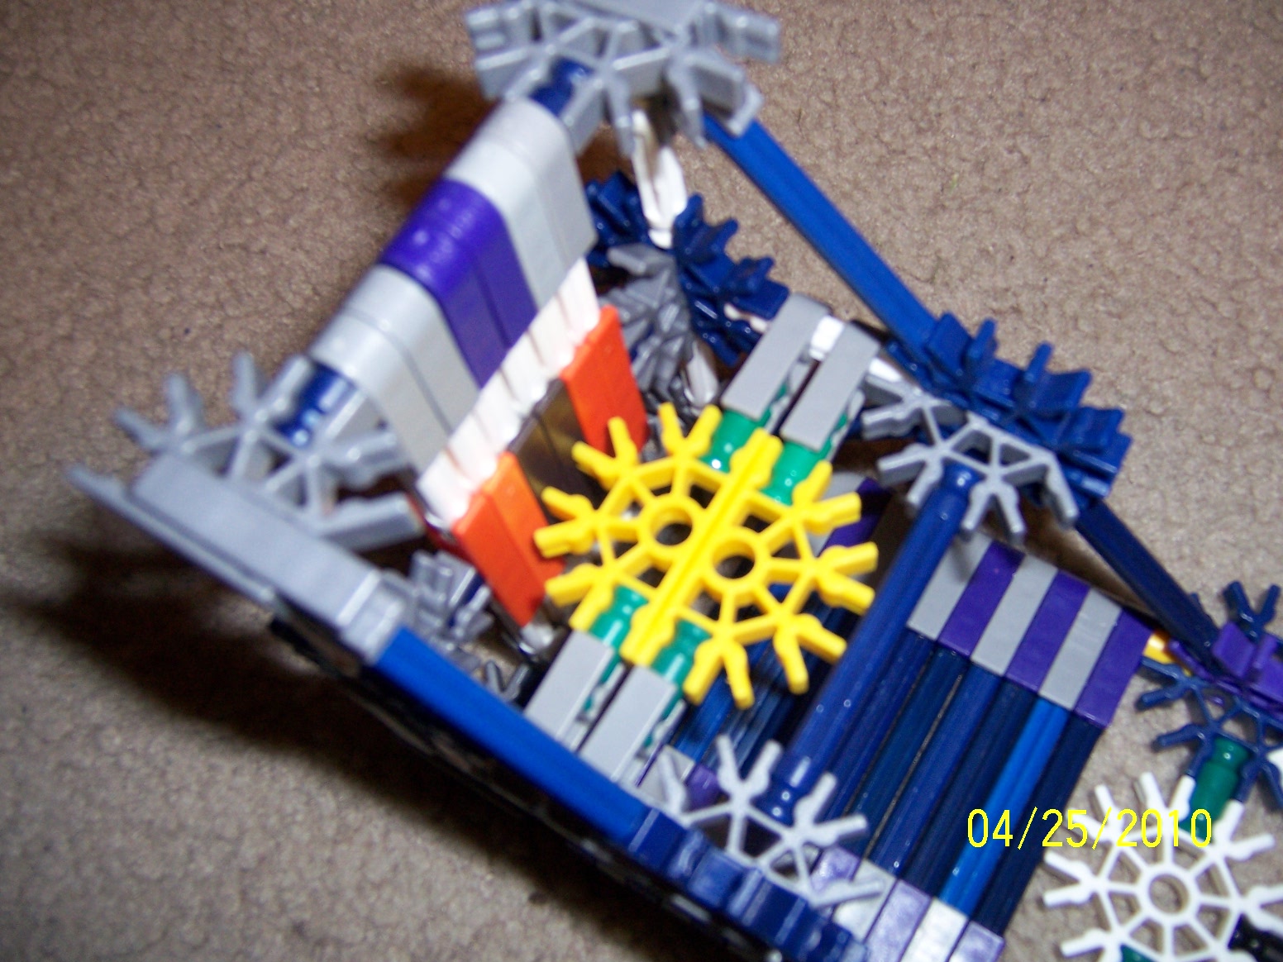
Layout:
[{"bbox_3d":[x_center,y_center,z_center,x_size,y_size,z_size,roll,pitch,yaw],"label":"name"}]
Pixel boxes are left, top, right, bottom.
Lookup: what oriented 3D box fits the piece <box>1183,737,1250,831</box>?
[{"bbox_3d":[0.094,0.052,0.204,0.006,0.006,0.017,27,72,19],"label":"piece"}]

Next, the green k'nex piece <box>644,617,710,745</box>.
[{"bbox_3d":[0.004,0.027,0.165,0.006,0.006,0.017,27,72,19],"label":"green k'nex piece"}]

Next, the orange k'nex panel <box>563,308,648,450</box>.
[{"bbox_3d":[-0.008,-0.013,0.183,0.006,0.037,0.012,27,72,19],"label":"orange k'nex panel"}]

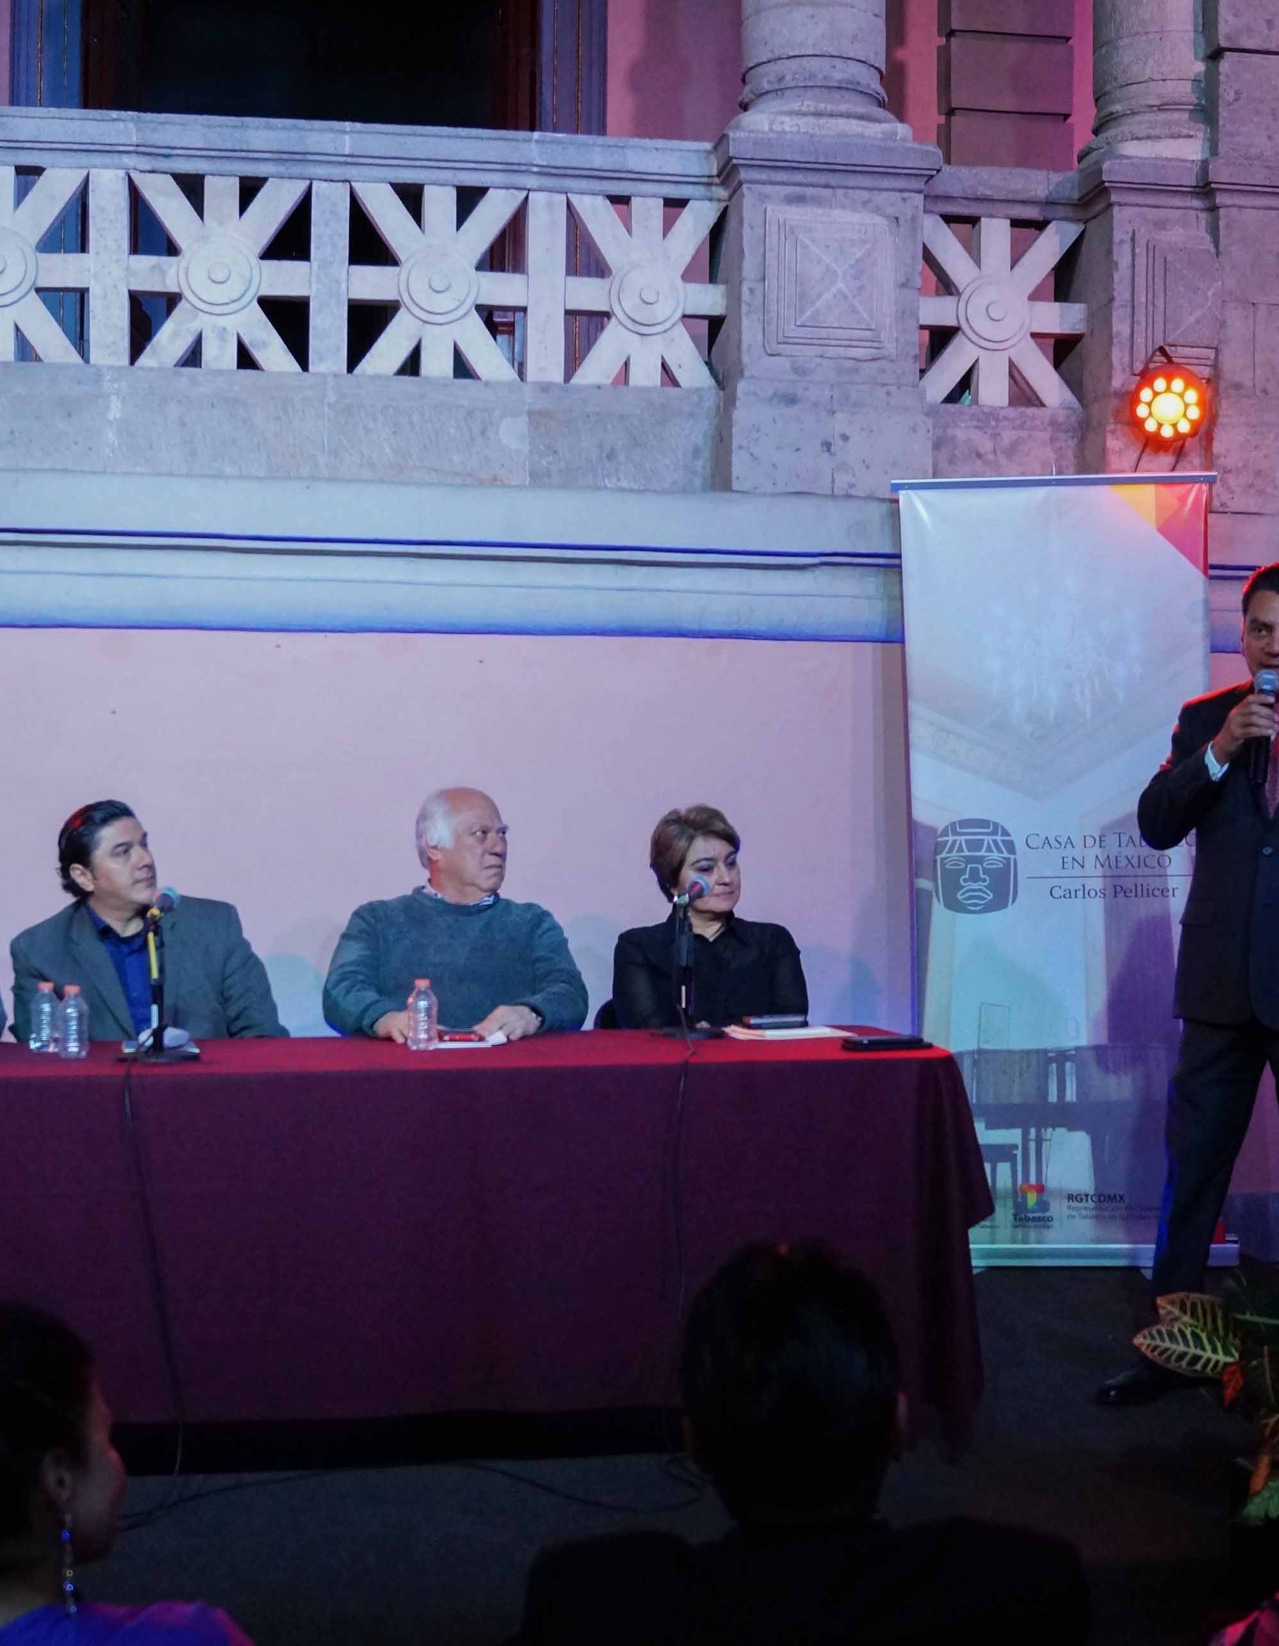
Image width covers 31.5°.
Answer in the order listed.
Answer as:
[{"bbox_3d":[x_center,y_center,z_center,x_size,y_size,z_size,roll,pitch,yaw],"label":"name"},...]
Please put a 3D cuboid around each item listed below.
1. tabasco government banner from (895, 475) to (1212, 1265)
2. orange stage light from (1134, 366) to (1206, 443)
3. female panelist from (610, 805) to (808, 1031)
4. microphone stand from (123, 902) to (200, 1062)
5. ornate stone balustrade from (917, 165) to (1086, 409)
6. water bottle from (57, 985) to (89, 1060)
[{"bbox_3d":[1.130,0.130,6.120,0.882,2.135,0.150,0,-2,4],"label":"tabasco government banner"},{"bbox_3d":[1.466,-1.156,6.263,0.200,0.200,0.180,0,18,10],"label":"orange stage light"},{"bbox_3d":[0.158,0.580,4.998,0.460,1.220,0.750,1,-2,-10],"label":"female panelist"},{"bbox_3d":[-0.841,0.274,3.976,0.134,0.269,0.130,0,-2,0],"label":"microphone stand"},{"bbox_3d":[1.008,-1.501,6.454,0.492,0.675,0.220,1,-2,-7],"label":"ornate stone balustrade"},{"bbox_3d":[-1.105,0.388,4.420,0.064,0.146,0.064,0,-2,-8],"label":"water bottle"}]

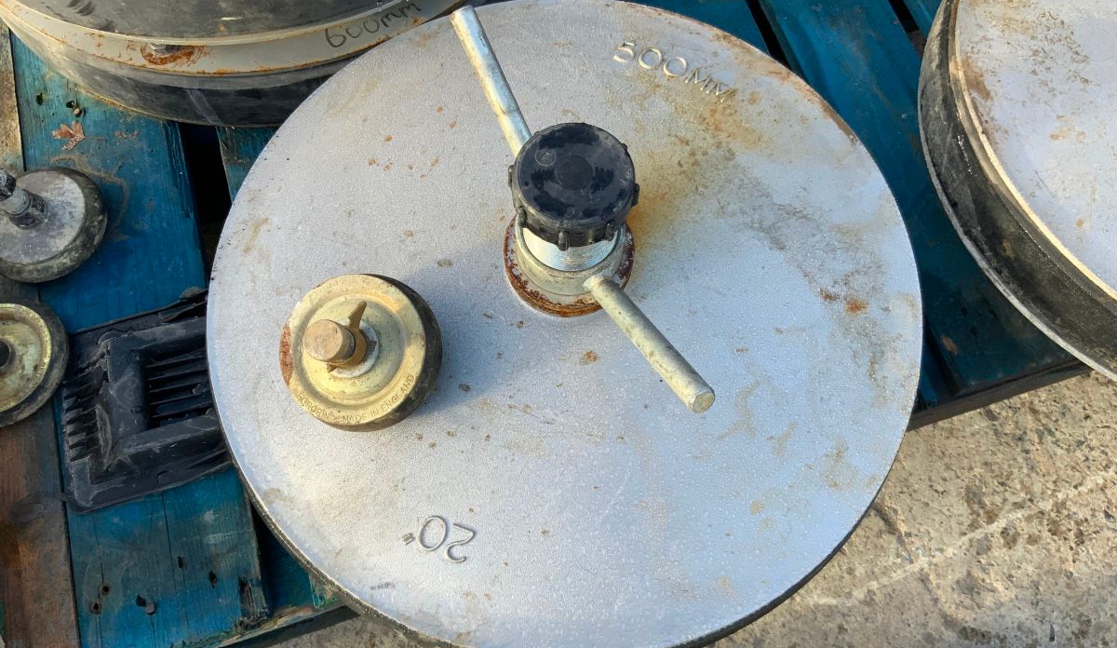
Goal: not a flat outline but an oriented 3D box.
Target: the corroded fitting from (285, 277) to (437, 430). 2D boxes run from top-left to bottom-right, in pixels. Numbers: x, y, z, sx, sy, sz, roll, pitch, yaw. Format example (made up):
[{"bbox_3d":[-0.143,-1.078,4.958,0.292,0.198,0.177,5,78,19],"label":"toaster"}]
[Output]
[{"bbox_3d":[-0.125,0.015,0.565,0.098,0.076,0.098,0,81,9],"label":"corroded fitting"}]

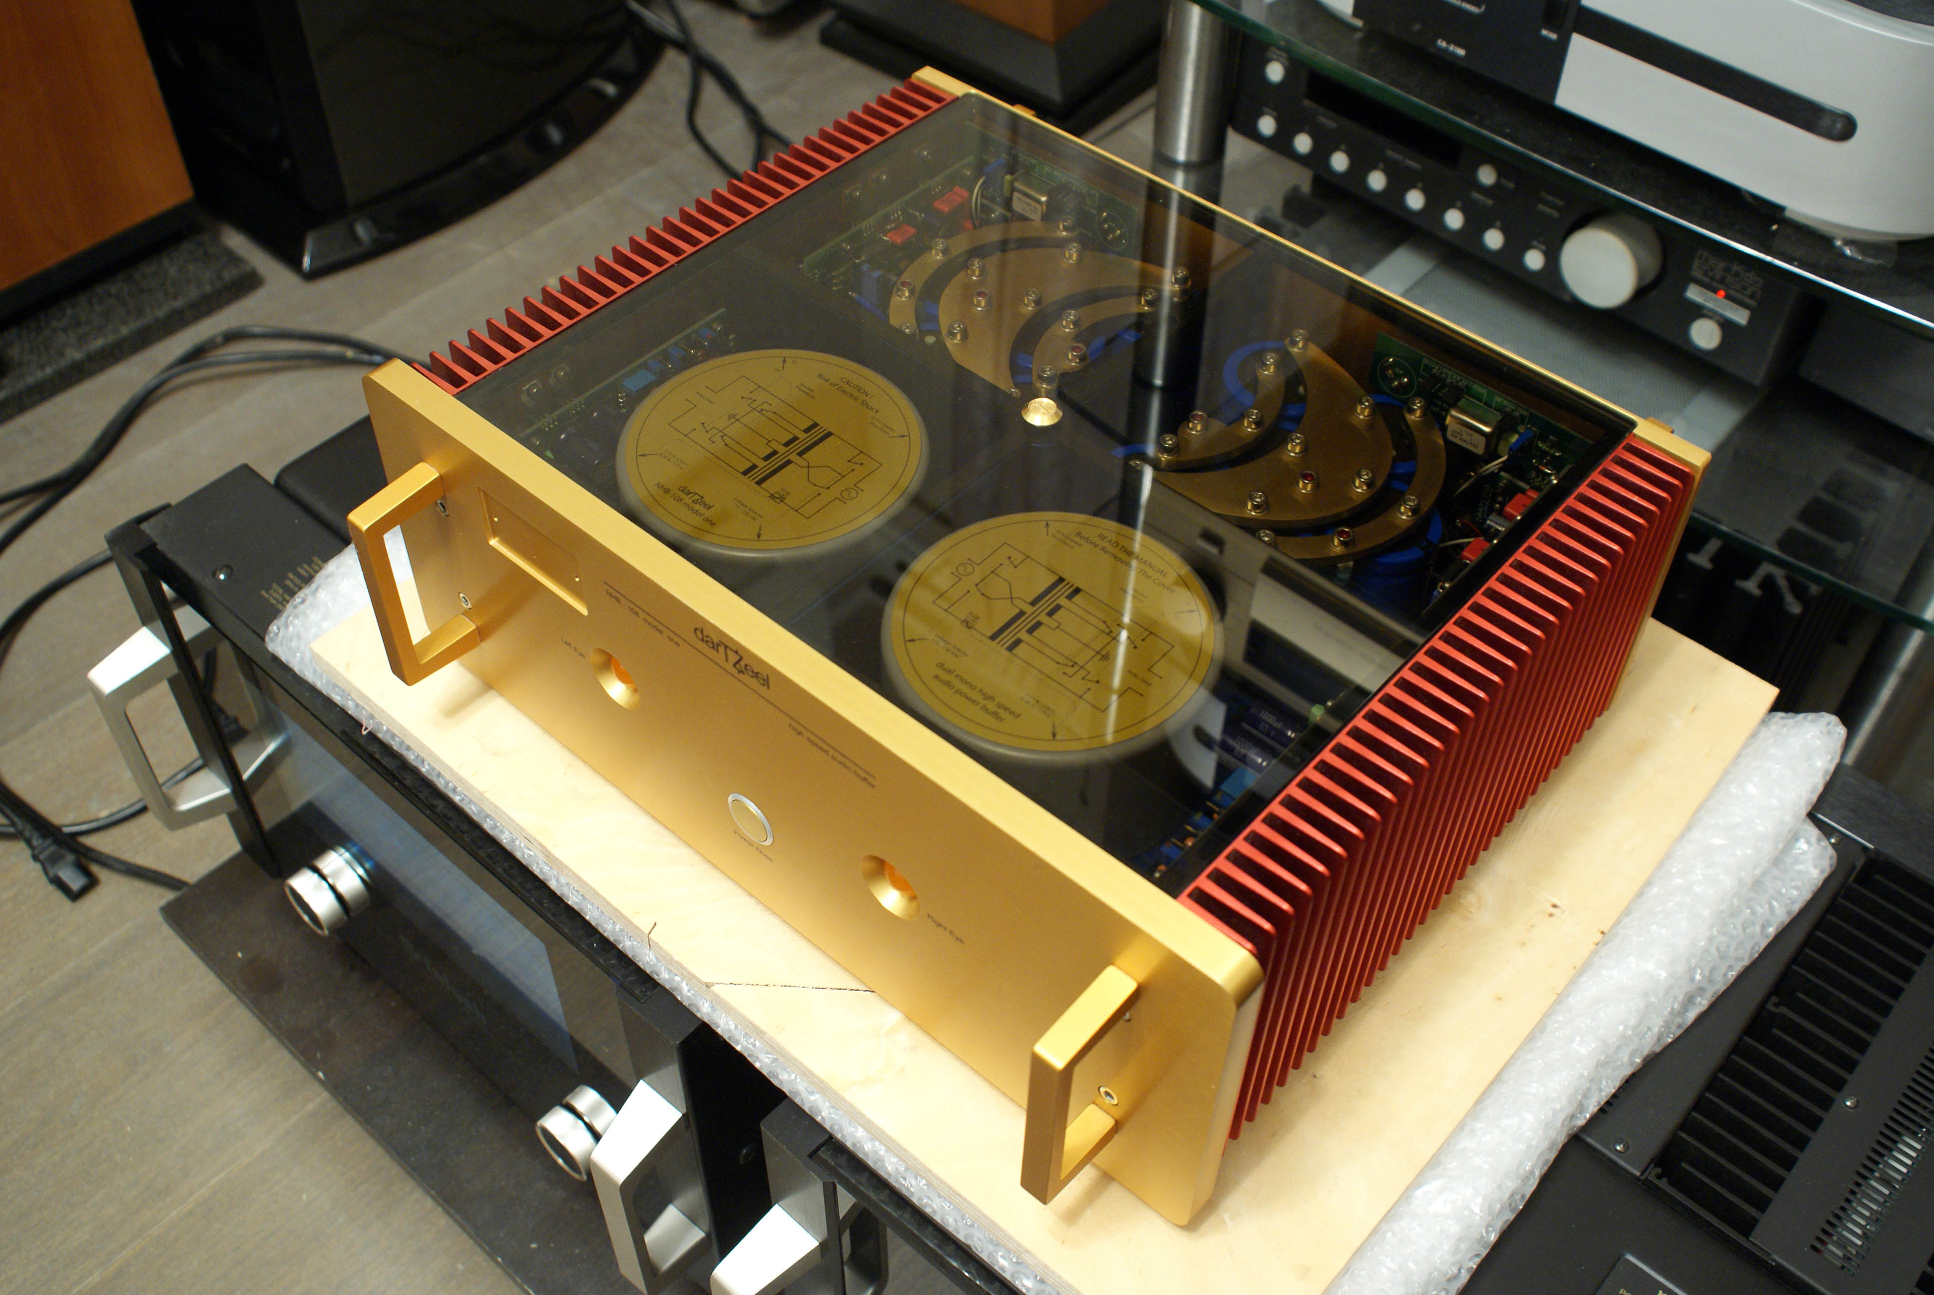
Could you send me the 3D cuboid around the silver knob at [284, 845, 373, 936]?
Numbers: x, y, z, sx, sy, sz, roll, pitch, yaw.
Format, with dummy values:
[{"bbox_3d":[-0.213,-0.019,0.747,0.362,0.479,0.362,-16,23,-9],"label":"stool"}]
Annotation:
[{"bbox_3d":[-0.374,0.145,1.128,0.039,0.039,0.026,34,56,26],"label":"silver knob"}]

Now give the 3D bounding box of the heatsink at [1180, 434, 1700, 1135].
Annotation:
[{"bbox_3d":[0.177,0.058,0.753,0.031,0.155,0.308,34,55,26],"label":"heatsink"}]

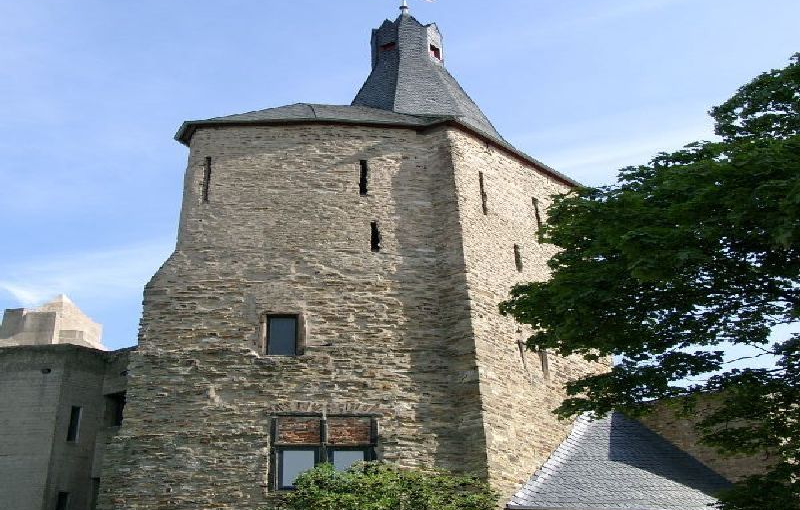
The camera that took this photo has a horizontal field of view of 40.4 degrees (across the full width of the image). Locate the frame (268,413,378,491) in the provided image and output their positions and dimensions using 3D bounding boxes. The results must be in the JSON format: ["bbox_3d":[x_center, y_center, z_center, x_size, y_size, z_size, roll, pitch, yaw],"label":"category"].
[{"bbox_3d":[-1.453,3.766,20.607,1.981,1.509,0.200,1,-34,-5],"label":"frame"}]

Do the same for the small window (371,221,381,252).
[{"bbox_3d":[-0.540,-0.358,23.516,0.173,0.768,0.150,1,-34,-5],"label":"small window"}]

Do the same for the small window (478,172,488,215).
[{"bbox_3d":[1.858,-1.378,24.633,0.136,1.242,0.150,23,-42,-32],"label":"small window"}]

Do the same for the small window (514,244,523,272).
[{"bbox_3d":[2.617,0.092,24.319,0.165,0.756,0.150,23,-42,-32],"label":"small window"}]

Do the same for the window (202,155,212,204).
[{"bbox_3d":[-4.256,-1.618,24.023,0.175,1.319,0.150,-1,-34,-3],"label":"window"}]

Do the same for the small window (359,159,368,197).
[{"bbox_3d":[-0.818,-1.697,24.408,0.169,1.001,0.150,1,-34,-5],"label":"small window"}]

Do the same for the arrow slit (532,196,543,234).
[{"bbox_3d":[3.191,-0.936,25.645,0.214,0.898,0.150,23,-42,-32],"label":"arrow slit"}]

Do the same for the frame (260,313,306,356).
[{"bbox_3d":[-2.355,1.643,21.962,0.902,0.989,0.180,1,-34,-5],"label":"frame"}]

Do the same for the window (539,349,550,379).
[{"bbox_3d":[3.014,2.357,23.063,0.206,0.665,0.150,23,-42,-32],"label":"window"}]

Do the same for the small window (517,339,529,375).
[{"bbox_3d":[2.515,2.139,22.722,0.168,0.747,0.150,23,-42,-32],"label":"small window"}]

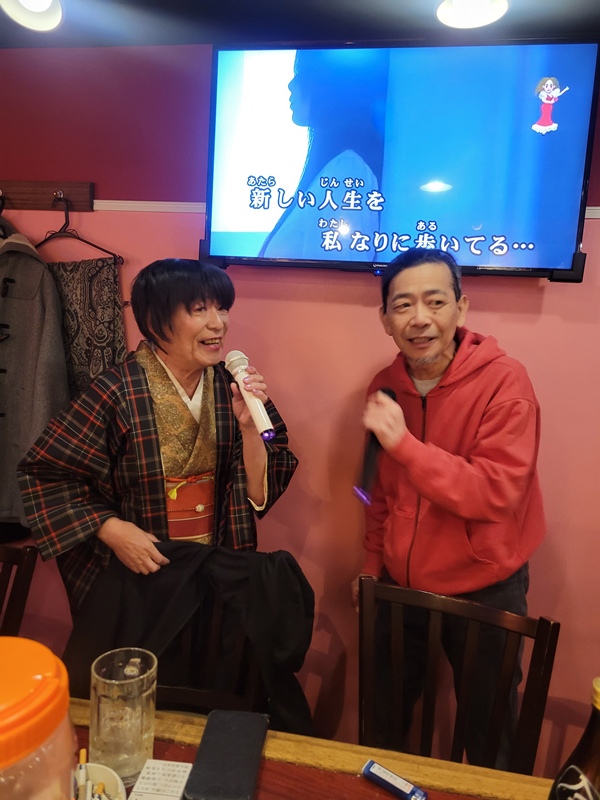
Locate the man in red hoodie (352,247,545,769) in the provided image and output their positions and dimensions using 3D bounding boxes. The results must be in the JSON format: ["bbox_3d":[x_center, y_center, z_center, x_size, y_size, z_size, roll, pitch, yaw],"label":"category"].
[{"bbox_3d":[0.335,0.510,1.365,0.450,1.650,0.330,8,9,32],"label":"man in red hoodie"}]

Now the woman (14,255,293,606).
[{"bbox_3d":[-0.340,0.484,1.390,0.560,1.610,0.380,0,8,-25],"label":"woman"}]

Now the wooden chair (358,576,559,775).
[{"bbox_3d":[0.178,0.879,1.030,0.410,0.960,0.480,6,8,24],"label":"wooden chair"}]

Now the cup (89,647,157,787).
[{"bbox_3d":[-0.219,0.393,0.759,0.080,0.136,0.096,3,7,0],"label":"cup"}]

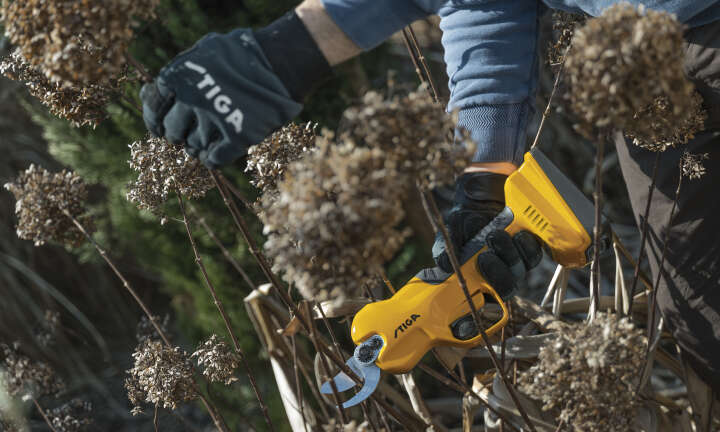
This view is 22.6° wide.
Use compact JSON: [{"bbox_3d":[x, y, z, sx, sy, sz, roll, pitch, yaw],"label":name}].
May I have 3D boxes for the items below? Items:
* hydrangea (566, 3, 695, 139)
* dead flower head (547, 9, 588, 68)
[{"bbox_3d":[0.228,-0.123,1.520,0.108,0.113,0.108,0,13,0],"label":"hydrangea"},{"bbox_3d":[0.220,-0.185,1.880,0.050,0.058,0.050,0,13,0],"label":"dead flower head"}]

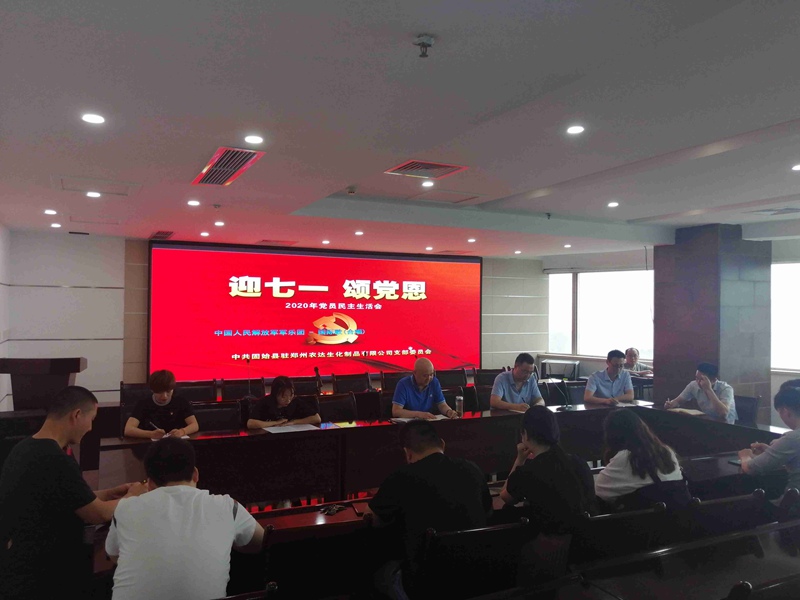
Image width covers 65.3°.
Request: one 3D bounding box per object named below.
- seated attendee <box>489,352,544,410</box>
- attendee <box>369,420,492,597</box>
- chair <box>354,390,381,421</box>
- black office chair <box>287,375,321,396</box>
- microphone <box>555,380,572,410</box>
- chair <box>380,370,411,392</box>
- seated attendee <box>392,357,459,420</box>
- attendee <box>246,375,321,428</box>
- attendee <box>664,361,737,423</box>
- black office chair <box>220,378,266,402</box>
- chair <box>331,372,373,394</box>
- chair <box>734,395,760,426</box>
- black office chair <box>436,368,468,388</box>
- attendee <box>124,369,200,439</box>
[{"bbox_3d":[1.086,1.151,5.946,0.560,1.260,0.680,1,-1,-25],"label":"seated attendee"},{"bbox_3d":[0.076,1.127,2.690,0.550,1.220,0.780,1,-1,-26],"label":"attendee"},{"bbox_3d":[-0.158,1.301,5.533,0.480,0.930,0.560,1,-1,-25],"label":"chair"},{"bbox_3d":[-1.005,1.314,6.838,0.480,0.930,0.560,1,-1,-25],"label":"black office chair"},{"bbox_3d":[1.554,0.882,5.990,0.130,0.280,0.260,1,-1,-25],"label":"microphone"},{"bbox_3d":[0.080,1.347,7.914,0.500,0.920,0.580,1,-1,-26],"label":"chair"},{"bbox_3d":[0.142,1.137,5.487,0.540,1.260,0.680,1,-1,-25],"label":"seated attendee"},{"bbox_3d":[-0.968,1.179,5.161,0.560,1.160,0.750,1,-1,-26],"label":"attendee"},{"bbox_3d":[2.970,1.204,6.019,0.780,1.220,0.550,1,-1,-26],"label":"attendee"},{"bbox_3d":[-1.687,1.314,6.900,0.500,0.920,0.580,1,-1,-26],"label":"black office chair"},{"bbox_3d":[-0.519,1.336,7.571,0.500,0.920,0.580,1,-1,-26],"label":"chair"},{"bbox_3d":[2.944,1.328,5.736,0.560,0.930,0.480,1,-1,-25],"label":"chair"},{"bbox_3d":[0.761,1.360,8.297,0.500,0.920,0.580,1,-1,-26],"label":"black office chair"},{"bbox_3d":[-1.824,1.134,4.772,0.560,1.220,0.750,1,-1,-26],"label":"attendee"}]

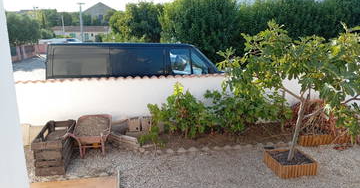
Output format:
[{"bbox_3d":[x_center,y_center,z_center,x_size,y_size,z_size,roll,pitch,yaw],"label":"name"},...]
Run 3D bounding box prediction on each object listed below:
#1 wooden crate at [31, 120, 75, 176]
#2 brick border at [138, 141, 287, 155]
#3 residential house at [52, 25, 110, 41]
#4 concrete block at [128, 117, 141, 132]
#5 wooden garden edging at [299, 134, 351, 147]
[{"bbox_3d":[-2.687,1.133,6.151,0.590,0.725,1.305,-2,14,-9],"label":"wooden crate"},{"bbox_3d":[0.906,1.293,6.831,3.770,0.106,0.135,-2,14,-8],"label":"brick border"},{"bbox_3d":[-23.033,-14.122,67.176,12.600,4.000,8.200,-3,14,-12],"label":"residential house"},{"bbox_3d":[-1.184,0.781,7.246,0.261,0.329,0.213,-2,14,-10],"label":"concrete block"},{"bbox_3d":[3.659,1.153,7.104,1.334,0.251,0.097,-1,14,-6],"label":"wooden garden edging"}]

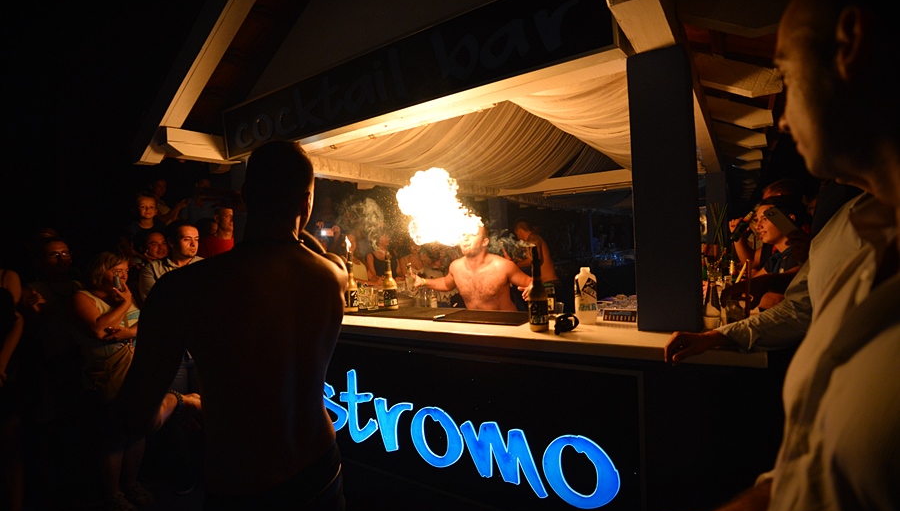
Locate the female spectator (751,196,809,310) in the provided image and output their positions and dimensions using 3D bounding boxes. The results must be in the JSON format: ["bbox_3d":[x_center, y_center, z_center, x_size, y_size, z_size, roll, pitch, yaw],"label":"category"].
[{"bbox_3d":[1.661,0.542,2.078,0.360,1.660,0.460,-3,1,6],"label":"female spectator"}]

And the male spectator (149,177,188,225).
[{"bbox_3d":[-2.962,-0.007,4.508,0.400,1.640,0.460,-3,1,31],"label":"male spectator"}]

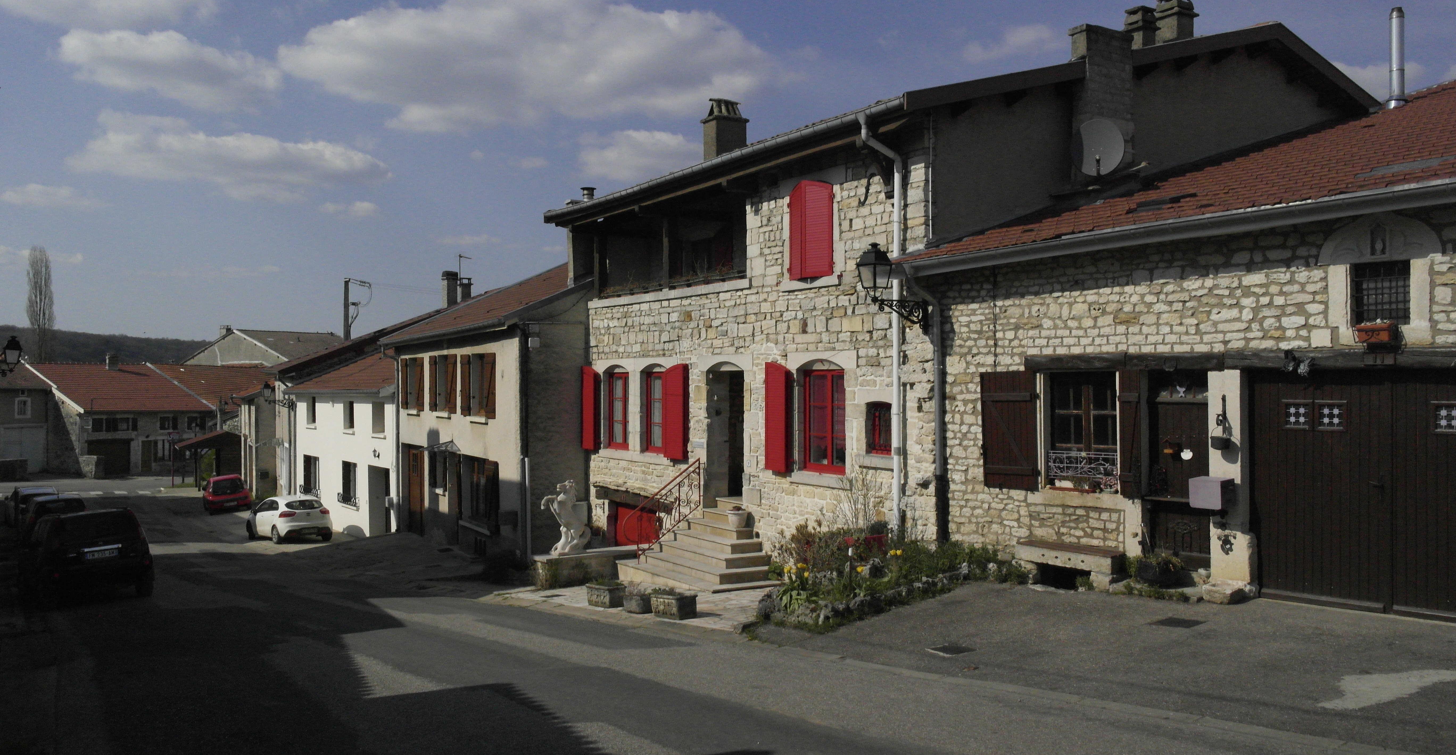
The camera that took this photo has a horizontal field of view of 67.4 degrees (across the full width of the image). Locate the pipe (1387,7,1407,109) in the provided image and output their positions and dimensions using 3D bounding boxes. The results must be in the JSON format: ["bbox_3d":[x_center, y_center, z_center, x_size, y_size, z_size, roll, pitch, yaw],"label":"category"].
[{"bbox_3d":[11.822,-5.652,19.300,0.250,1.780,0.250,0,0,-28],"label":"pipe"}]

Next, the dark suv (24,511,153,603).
[{"bbox_3d":[-12.700,3.400,21.550,1.765,1.690,4.500,0,-5,-37],"label":"dark suv"}]

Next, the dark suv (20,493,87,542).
[{"bbox_3d":[-23.000,4.650,37.200,1.780,1.570,4.300,0,-3,-35],"label":"dark suv"}]

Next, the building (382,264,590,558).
[{"bbox_3d":[-2.278,0.122,30.411,11.900,8.500,13.000,0,0,-28],"label":"building"}]

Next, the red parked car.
[{"bbox_3d":[-21.300,4.900,46.300,1.650,1.430,3.800,0,-2,-30],"label":"red parked car"}]

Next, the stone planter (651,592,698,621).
[{"bbox_3d":[-0.687,2.931,14.086,0.280,0.290,0.620,0,-3,-38],"label":"stone planter"}]

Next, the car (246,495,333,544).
[{"bbox_3d":[-14.340,4.550,35.550,1.720,1.455,4.050,0,-4,-38],"label":"car"}]

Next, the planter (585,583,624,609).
[{"bbox_3d":[-1.745,3.059,15.436,0.280,0.290,0.620,0,-3,-38],"label":"planter"}]

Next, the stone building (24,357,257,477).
[{"bbox_3d":[-41.385,2.512,77.478,14.000,7.700,13.000,0,0,40],"label":"stone building"}]

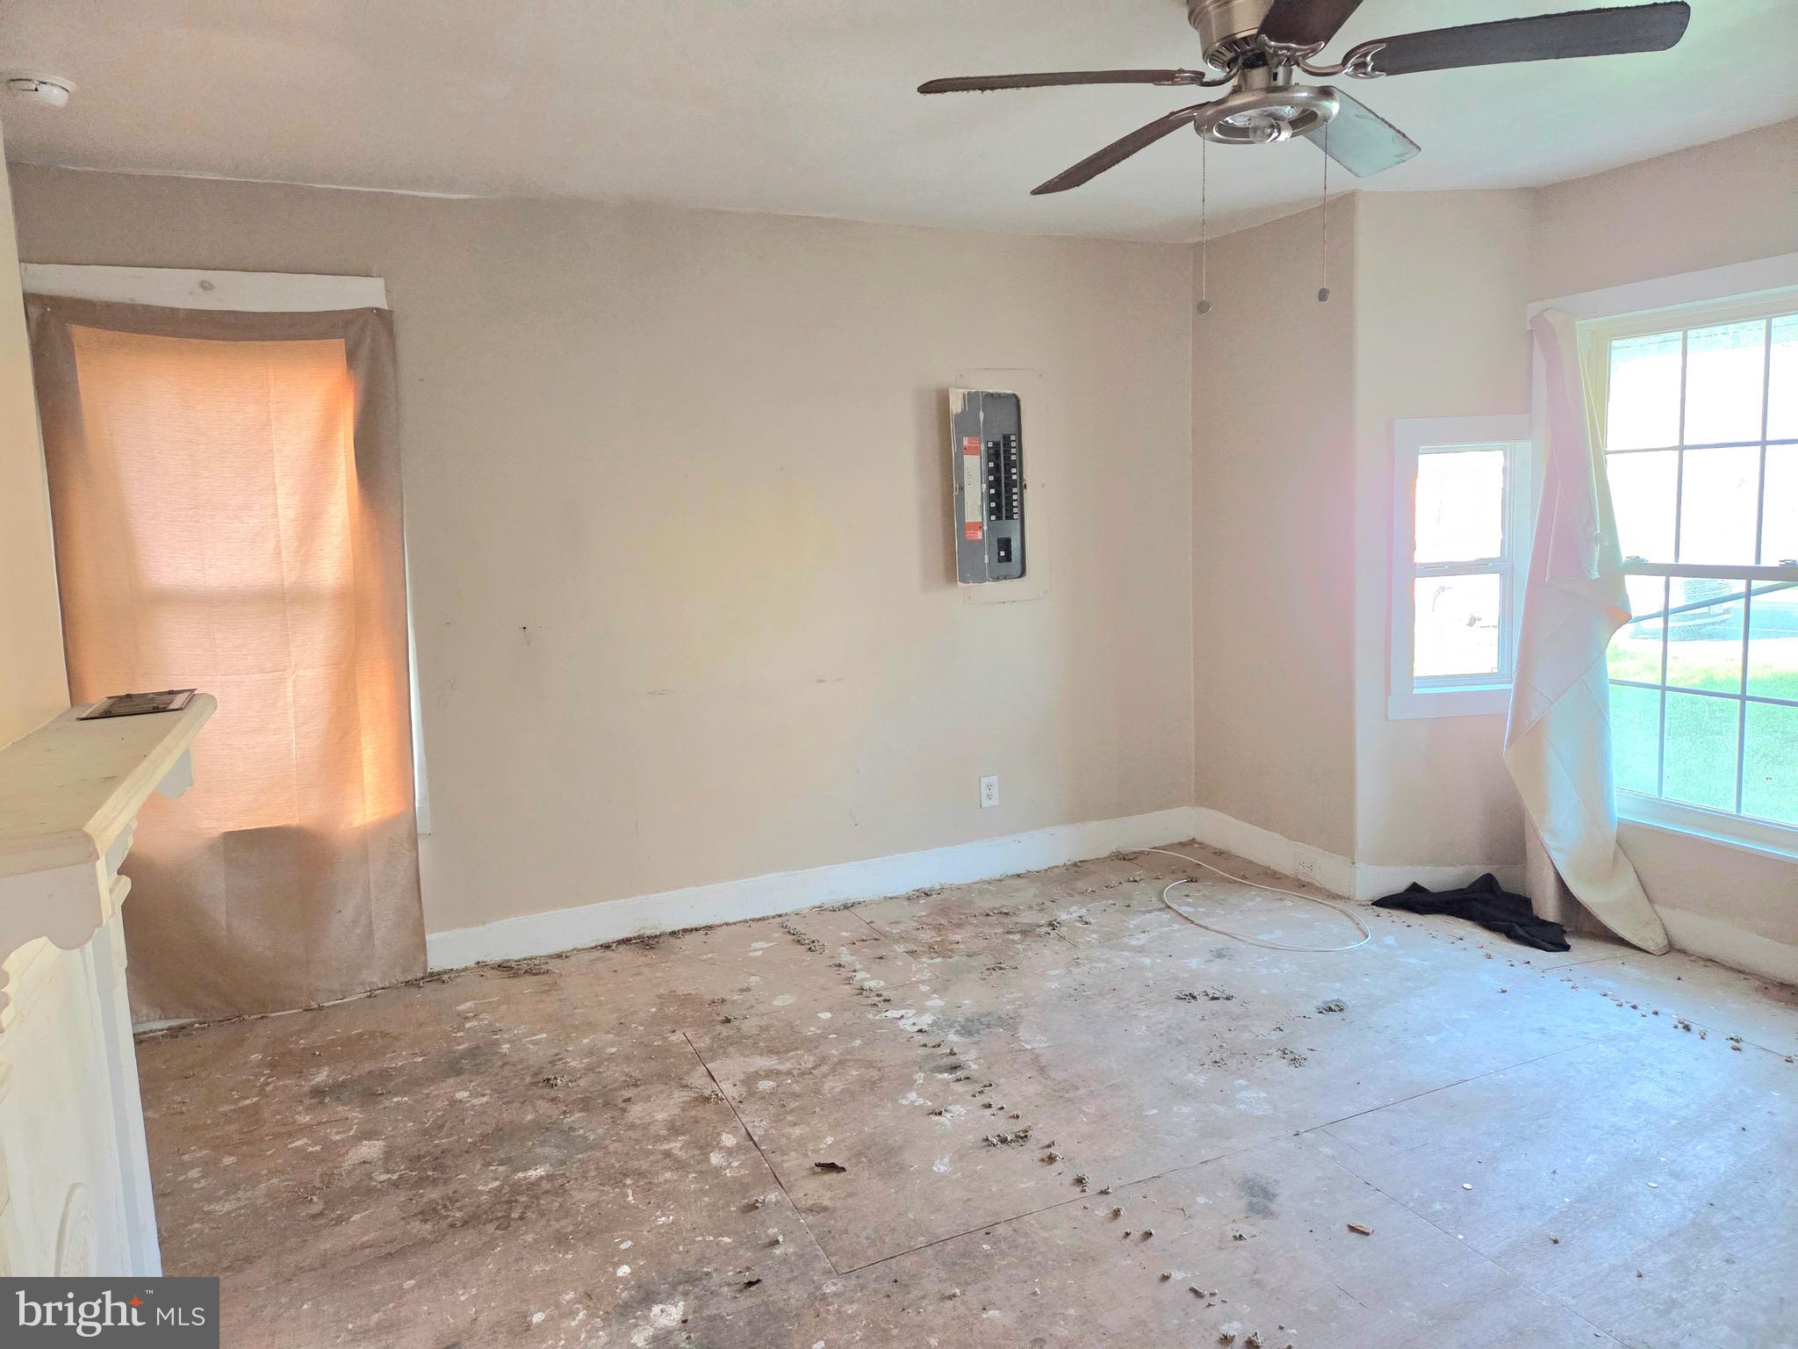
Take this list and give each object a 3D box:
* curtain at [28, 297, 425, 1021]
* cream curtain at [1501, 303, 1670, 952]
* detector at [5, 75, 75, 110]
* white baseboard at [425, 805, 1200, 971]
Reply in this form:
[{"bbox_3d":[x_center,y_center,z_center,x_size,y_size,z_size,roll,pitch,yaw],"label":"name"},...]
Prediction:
[{"bbox_3d":[-1.947,-0.040,3.610,0.960,2.120,0.070,-5,8,-23],"label":"curtain"},{"bbox_3d":[2.133,-0.159,3.708,0.170,1.970,0.510,-5,8,-23],"label":"cream curtain"},{"bbox_3d":[-1.969,-1.337,2.743,0.137,0.042,0.137,-5,8,-23],"label":"detector"},{"bbox_3d":[-0.149,0.773,4.532,3.084,0.140,0.025,-5,8,-23],"label":"white baseboard"}]

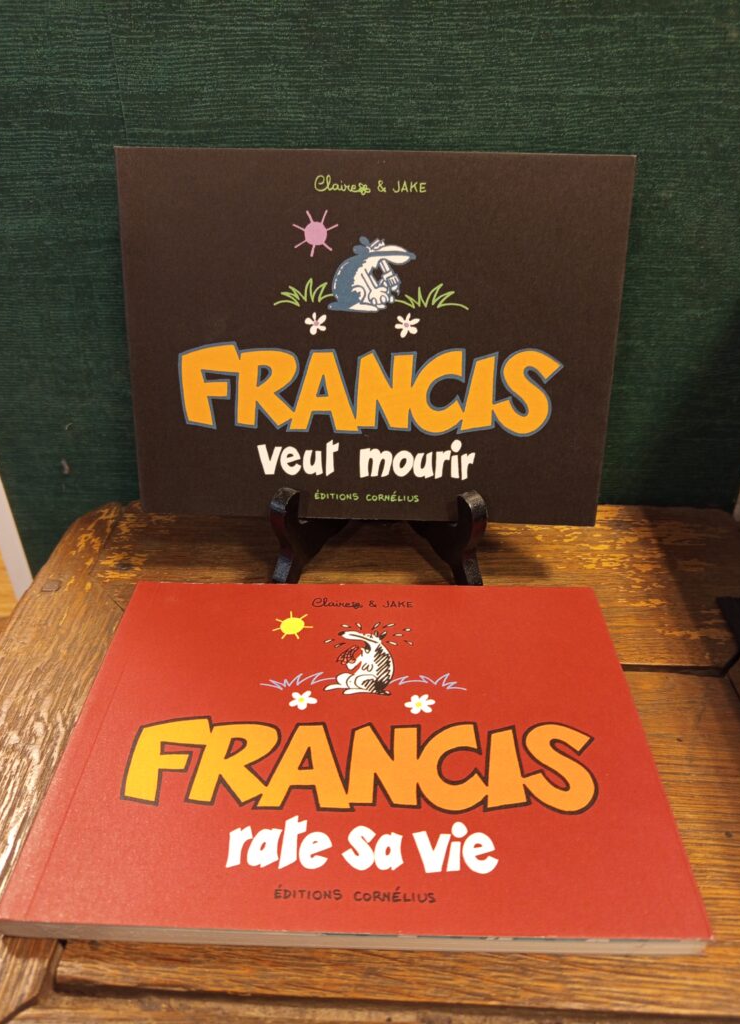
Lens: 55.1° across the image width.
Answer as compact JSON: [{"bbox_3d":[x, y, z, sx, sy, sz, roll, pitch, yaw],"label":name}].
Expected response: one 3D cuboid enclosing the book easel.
[{"bbox_3d":[0.004,-0.030,0.337,0.101,0.125,0.076,1,35,1],"label":"book easel"}]

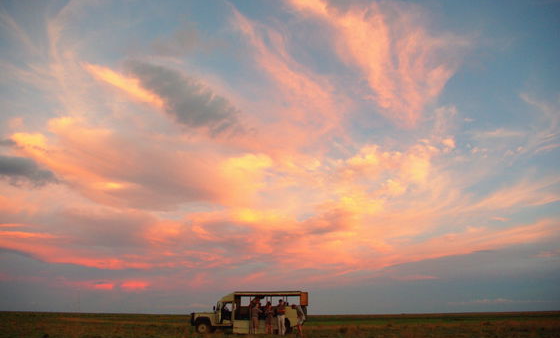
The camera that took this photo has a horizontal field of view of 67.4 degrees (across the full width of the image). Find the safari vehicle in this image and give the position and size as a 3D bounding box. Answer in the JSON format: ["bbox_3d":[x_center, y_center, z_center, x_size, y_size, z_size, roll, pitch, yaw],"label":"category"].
[{"bbox_3d":[-1.699,8.234,23.868,6.374,2.301,1.900,-4,-19,11],"label":"safari vehicle"}]

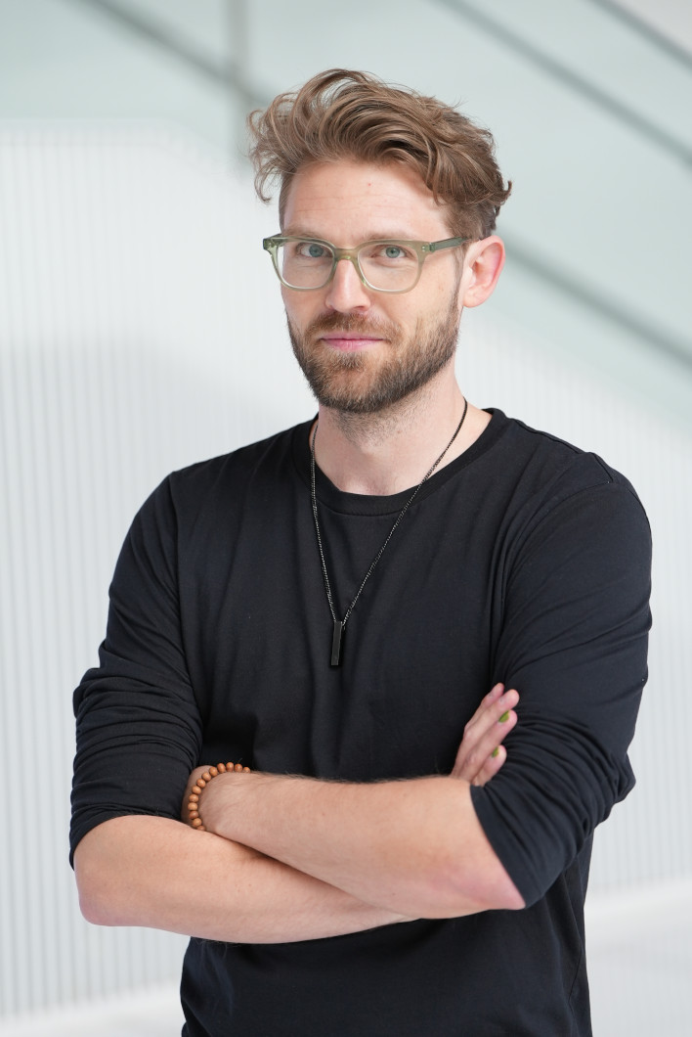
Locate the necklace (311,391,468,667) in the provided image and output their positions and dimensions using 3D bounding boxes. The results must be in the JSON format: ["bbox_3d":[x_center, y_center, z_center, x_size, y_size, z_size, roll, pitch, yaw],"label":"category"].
[{"bbox_3d":[0.033,0.008,2.660,0.135,0.215,0.155,-1,4,28],"label":"necklace"}]

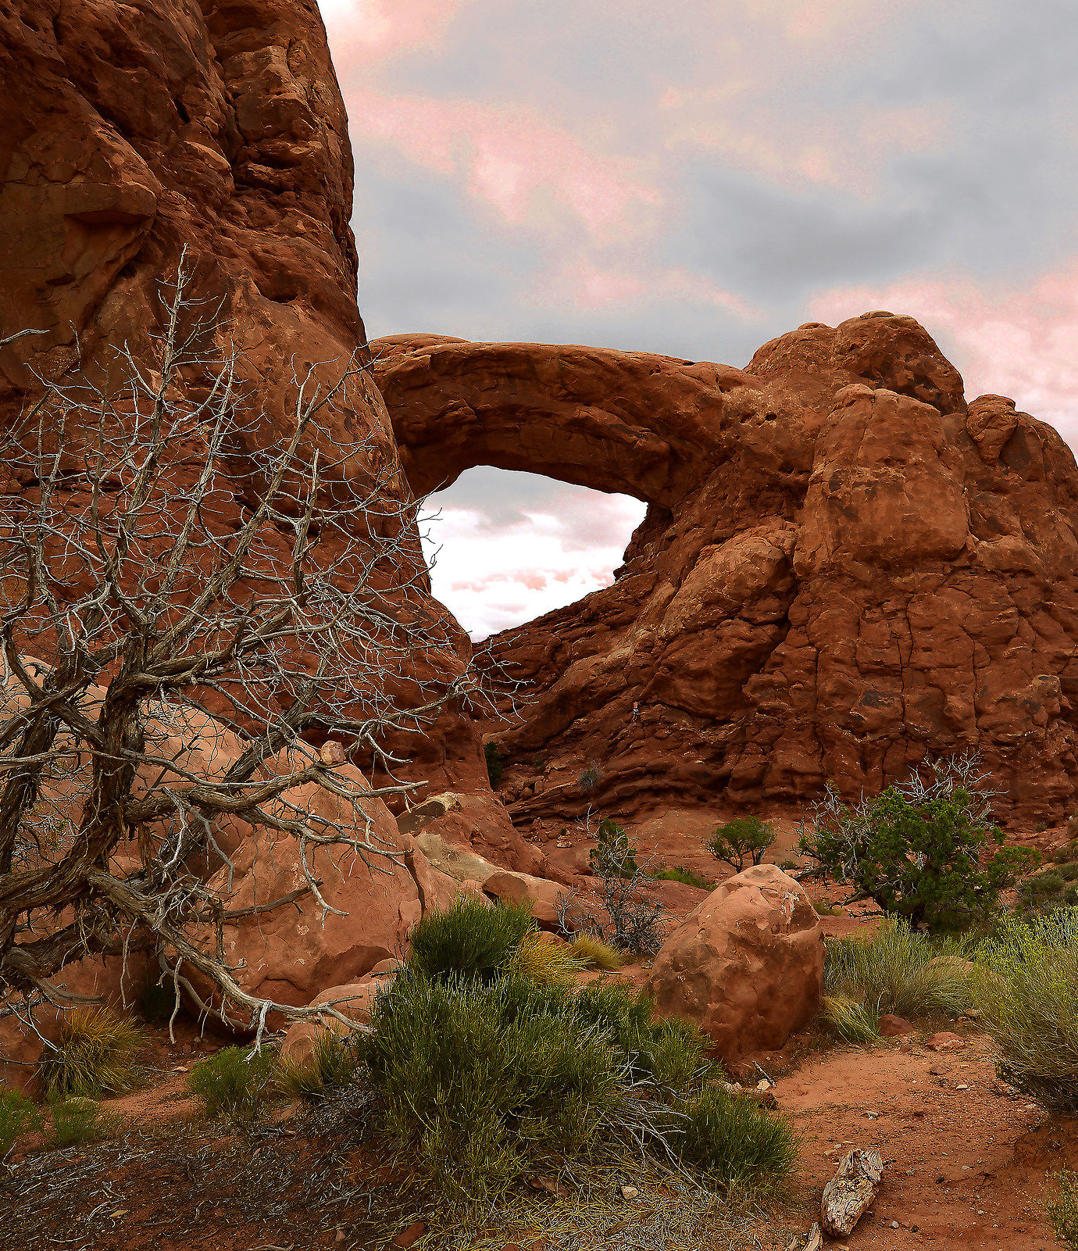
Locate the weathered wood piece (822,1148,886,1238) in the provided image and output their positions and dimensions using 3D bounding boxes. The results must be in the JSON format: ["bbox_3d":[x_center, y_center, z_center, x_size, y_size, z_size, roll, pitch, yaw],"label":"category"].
[{"bbox_3d":[1.139,2.046,3.400,0.197,0.140,0.503,-2,-4,25],"label":"weathered wood piece"}]

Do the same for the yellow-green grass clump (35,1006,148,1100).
[{"bbox_3d":[-2.291,2.197,4.800,0.570,0.472,0.520,0,-5,0],"label":"yellow-green grass clump"}]

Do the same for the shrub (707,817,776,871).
[{"bbox_3d":[4.749,5.112,22.000,1.561,1.190,1.405,0,-4,0],"label":"shrub"}]

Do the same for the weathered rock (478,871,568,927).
[{"bbox_3d":[-0.132,2.616,9.000,0.867,0.494,0.737,0,-4,0],"label":"weathered rock"}]

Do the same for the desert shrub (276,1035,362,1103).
[{"bbox_3d":[-1.148,2.311,4.900,0.417,0.274,0.375,0,-4,0],"label":"desert shrub"}]

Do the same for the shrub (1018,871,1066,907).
[{"bbox_3d":[6.993,3.654,13.000,0.535,0.469,0.481,0,-4,0],"label":"shrub"}]

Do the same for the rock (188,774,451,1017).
[{"bbox_3d":[-1.734,2.127,7.400,2.070,1.908,1.700,0,-5,0],"label":"rock"}]

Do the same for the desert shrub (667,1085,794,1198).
[{"bbox_3d":[0.768,2.077,3.800,0.518,0.328,0.466,0,-4,0],"label":"desert shrub"}]

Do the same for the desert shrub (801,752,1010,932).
[{"bbox_3d":[4.297,2.544,11.000,2.458,2.177,2.200,0,-5,0],"label":"desert shrub"}]

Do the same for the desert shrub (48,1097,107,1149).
[{"bbox_3d":[-2.216,2.385,4.500,0.233,0.201,0.222,0,-4,0],"label":"desert shrub"}]

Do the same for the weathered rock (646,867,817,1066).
[{"bbox_3d":[1.014,1.765,4.900,0.887,0.975,0.850,0,-5,0],"label":"weathered rock"}]

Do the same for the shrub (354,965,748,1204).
[{"bbox_3d":[0.049,1.990,4.200,1.689,0.745,1.351,0,-4,0],"label":"shrub"}]

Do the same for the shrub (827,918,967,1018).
[{"bbox_3d":[2.381,2.301,6.300,0.878,0.578,0.746,0,-4,0],"label":"shrub"}]

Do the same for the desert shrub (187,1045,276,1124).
[{"bbox_3d":[-1.570,2.346,4.800,0.414,0.327,0.372,0,-4,0],"label":"desert shrub"}]

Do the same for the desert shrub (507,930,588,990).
[{"bbox_3d":[0.071,2.489,7.000,0.588,0.380,0.529,0,-4,0],"label":"desert shrub"}]

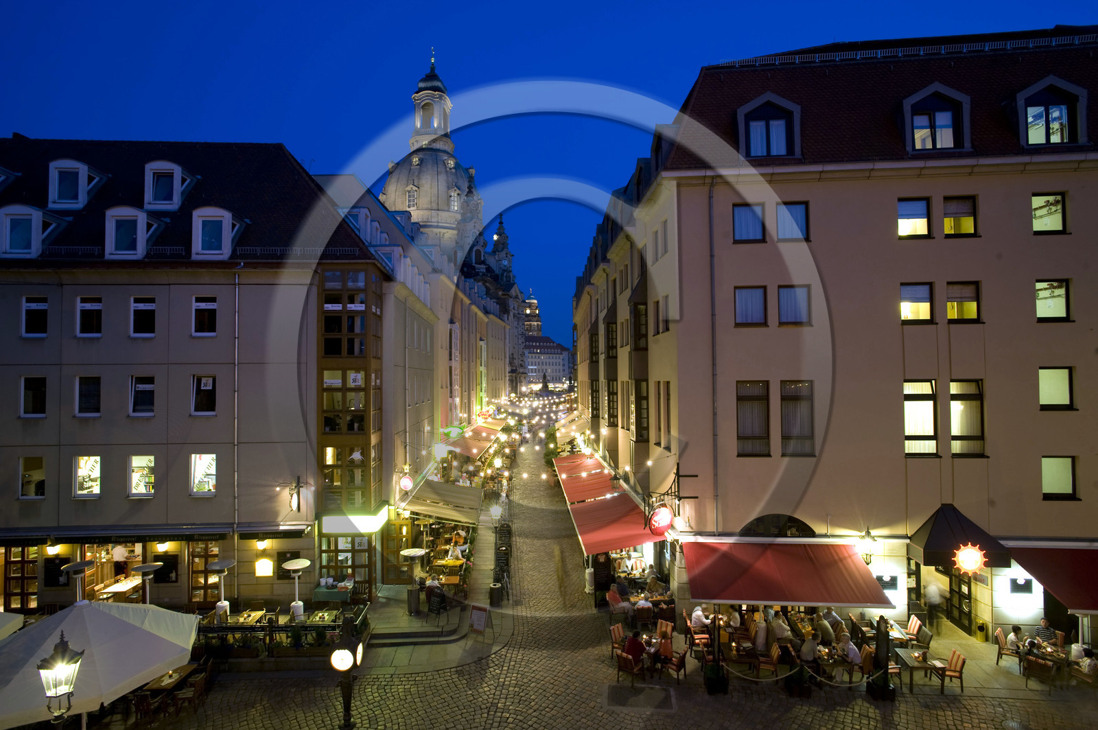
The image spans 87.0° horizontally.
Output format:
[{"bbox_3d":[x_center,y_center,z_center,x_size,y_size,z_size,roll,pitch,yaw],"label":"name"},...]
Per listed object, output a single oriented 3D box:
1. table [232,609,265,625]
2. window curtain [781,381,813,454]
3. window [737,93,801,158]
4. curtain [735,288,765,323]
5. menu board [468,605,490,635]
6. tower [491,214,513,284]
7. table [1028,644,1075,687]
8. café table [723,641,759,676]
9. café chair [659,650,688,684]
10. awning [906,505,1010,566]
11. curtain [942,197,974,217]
[{"bbox_3d":[-10.183,8.930,19.555,0.740,0.730,1.200,0,-2,-7],"label":"table"},{"bbox_3d":[8.275,1.775,19.324,1.100,2.500,0.100,-1,-2,5],"label":"window curtain"},{"bbox_3d":[7.546,-8.143,20.197,2.098,2.274,1.000,-1,-2,5],"label":"window"},{"bbox_3d":[6.757,-1.996,19.431,1.001,1.219,0.080,-1,-2,5],"label":"curtain"},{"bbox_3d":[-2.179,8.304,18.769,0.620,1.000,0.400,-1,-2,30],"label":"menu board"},{"bbox_3d":[-12.688,-31.174,155.784,5.600,19.045,5.600,-1,-2,9],"label":"tower"},{"bbox_3d":[14.937,8.962,17.316,1.130,0.740,0.970,1,-2,-41],"label":"table"},{"bbox_3d":[5.834,9.174,17.775,1.000,0.750,1.000,-1,-2,7],"label":"café table"},{"bbox_3d":[3.784,9.101,17.723,0.620,0.930,0.600,-2,-2,33],"label":"café chair"},{"bbox_3d":[13.127,5.447,18.627,2.554,1.736,0.970,-1,-2,6],"label":"awning"},{"bbox_3d":[13.816,-5.330,19.590,1.024,0.701,0.060,-1,-2,6],"label":"curtain"}]

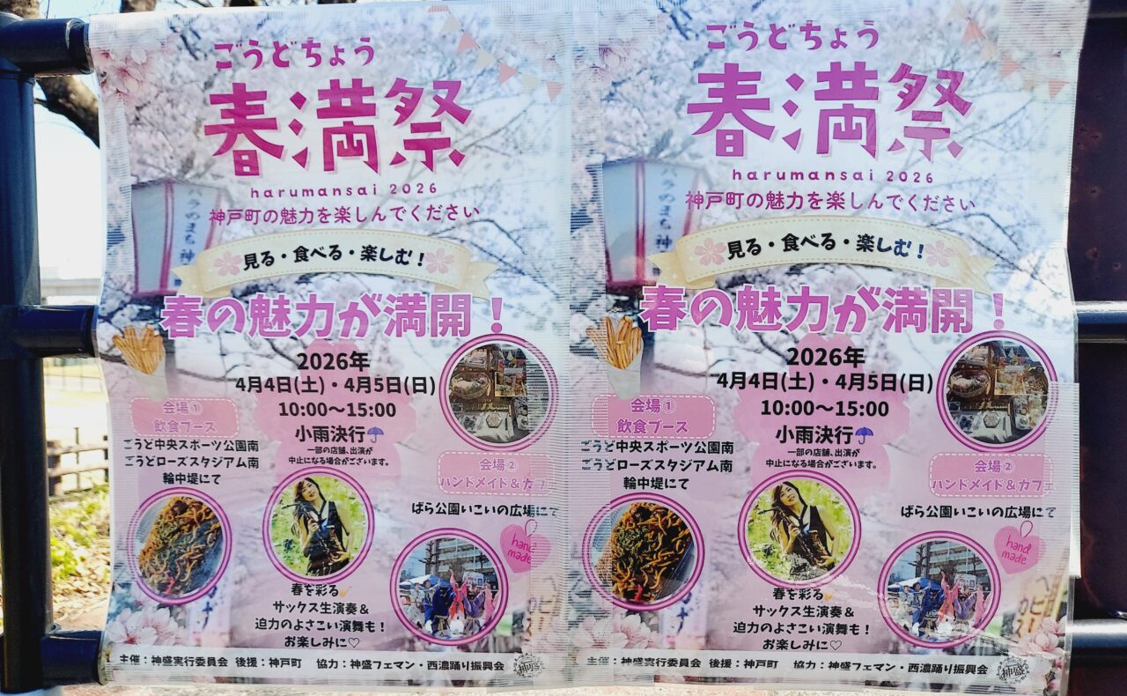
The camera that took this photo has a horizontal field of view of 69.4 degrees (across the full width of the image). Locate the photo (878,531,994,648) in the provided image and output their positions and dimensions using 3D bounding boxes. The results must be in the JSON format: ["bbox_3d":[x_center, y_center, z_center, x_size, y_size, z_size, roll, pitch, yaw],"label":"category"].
[{"bbox_3d":[0.225,0.145,0.488,0.071,0.071,0.005,0,3,2],"label":"photo"}]

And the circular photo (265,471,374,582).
[{"bbox_3d":[-0.153,0.111,0.508,0.070,0.071,0.005,0,-2,5],"label":"circular photo"}]

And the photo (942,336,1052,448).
[{"bbox_3d":[0.257,0.026,0.482,0.068,0.068,0.005,0,1,0],"label":"photo"}]

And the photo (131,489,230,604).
[{"bbox_3d":[-0.245,0.125,0.517,0.069,0.071,0.005,0,-5,6],"label":"photo"}]

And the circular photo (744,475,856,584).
[{"bbox_3d":[0.141,0.109,0.487,0.071,0.071,0.005,0,3,2],"label":"circular photo"}]

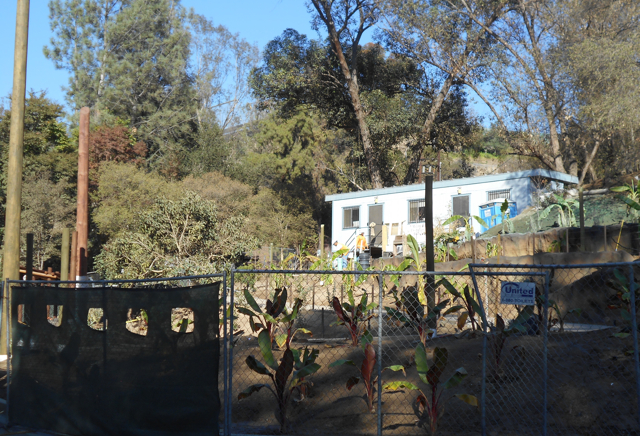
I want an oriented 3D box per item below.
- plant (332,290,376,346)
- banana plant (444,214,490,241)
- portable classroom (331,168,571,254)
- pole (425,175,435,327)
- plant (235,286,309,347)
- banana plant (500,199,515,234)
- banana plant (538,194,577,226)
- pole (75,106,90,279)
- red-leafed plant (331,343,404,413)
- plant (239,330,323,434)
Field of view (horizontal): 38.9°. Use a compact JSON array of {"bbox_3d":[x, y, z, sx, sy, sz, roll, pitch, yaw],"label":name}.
[{"bbox_3d":[0.552,1.609,14.500,0.704,0.896,0.620,0,-6,0],"label":"plant"},{"bbox_3d":[5.300,0.346,33.000,1.676,0.947,1.200,0,-6,0],"label":"banana plant"},{"bbox_3d":[6.164,0.054,44.965,12.772,3.172,3.481,-6,-9,43],"label":"portable classroom"},{"bbox_3d":[1.994,0.592,16.500,0.149,2.768,0.149,0,-6,0],"label":"pole"},{"bbox_3d":[-0.744,1.593,14.500,1.185,0.992,0.950,0,-6,0],"label":"plant"},{"bbox_3d":[6.416,-0.051,31.000,0.479,1.232,0.500,0,-6,0],"label":"banana plant"},{"bbox_3d":[7.472,-0.236,28.500,1.196,1.007,1.000,0,-6,0],"label":"banana plant"},{"bbox_3d":[-6.423,-0.636,24.500,0.276,4.652,0.276,0,-6,0],"label":"pole"},{"bbox_3d":[0.524,1.796,10.200,0.856,0.788,0.650,0,-6,0],"label":"red-leafed plant"},{"bbox_3d":[-0.427,1.724,9.550,0.864,1.075,0.800,0,-6,0],"label":"plant"}]

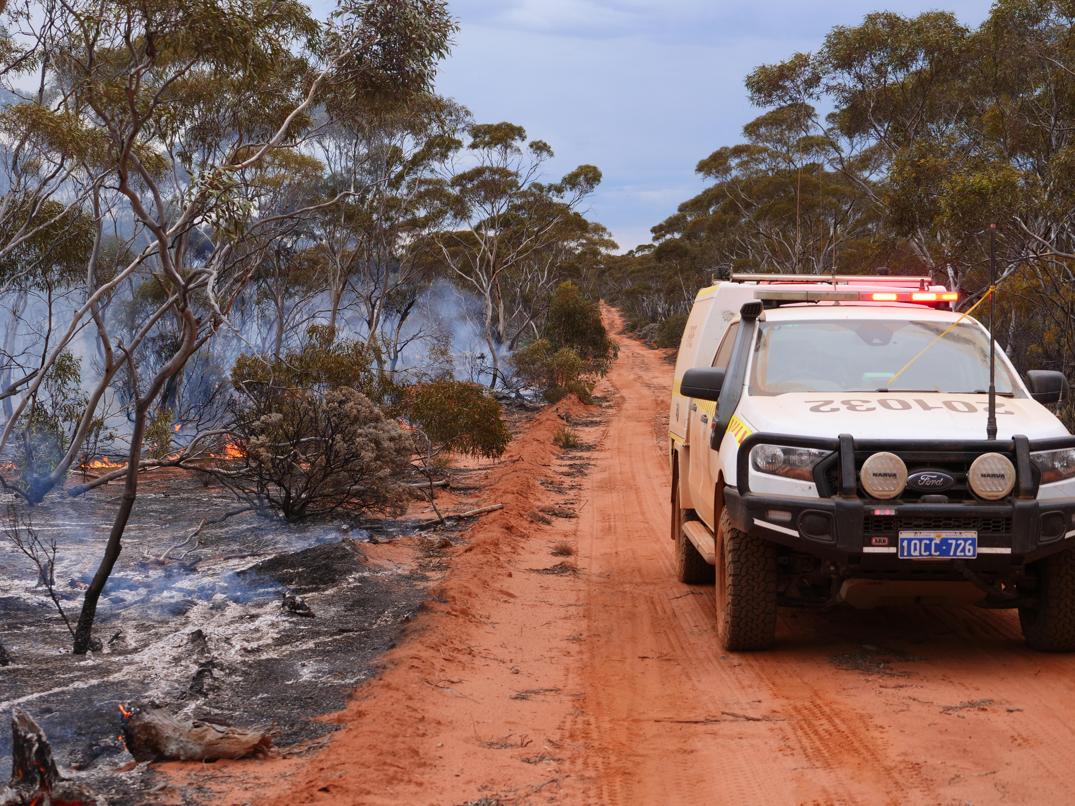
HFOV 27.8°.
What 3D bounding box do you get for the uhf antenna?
[{"bbox_3d":[2.197,-0.331,10.500,0.047,1.080,0.047,0,1,0],"label":"uhf antenna"}]

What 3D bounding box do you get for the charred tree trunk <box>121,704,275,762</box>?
[{"bbox_3d":[-1.306,1.274,8.370,0.600,0.215,0.210,0,1,-6],"label":"charred tree trunk"}]

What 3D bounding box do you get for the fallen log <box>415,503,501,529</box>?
[{"bbox_3d":[-0.671,1.000,19.300,0.900,0.065,0.065,-10,7,-35],"label":"fallen log"}]

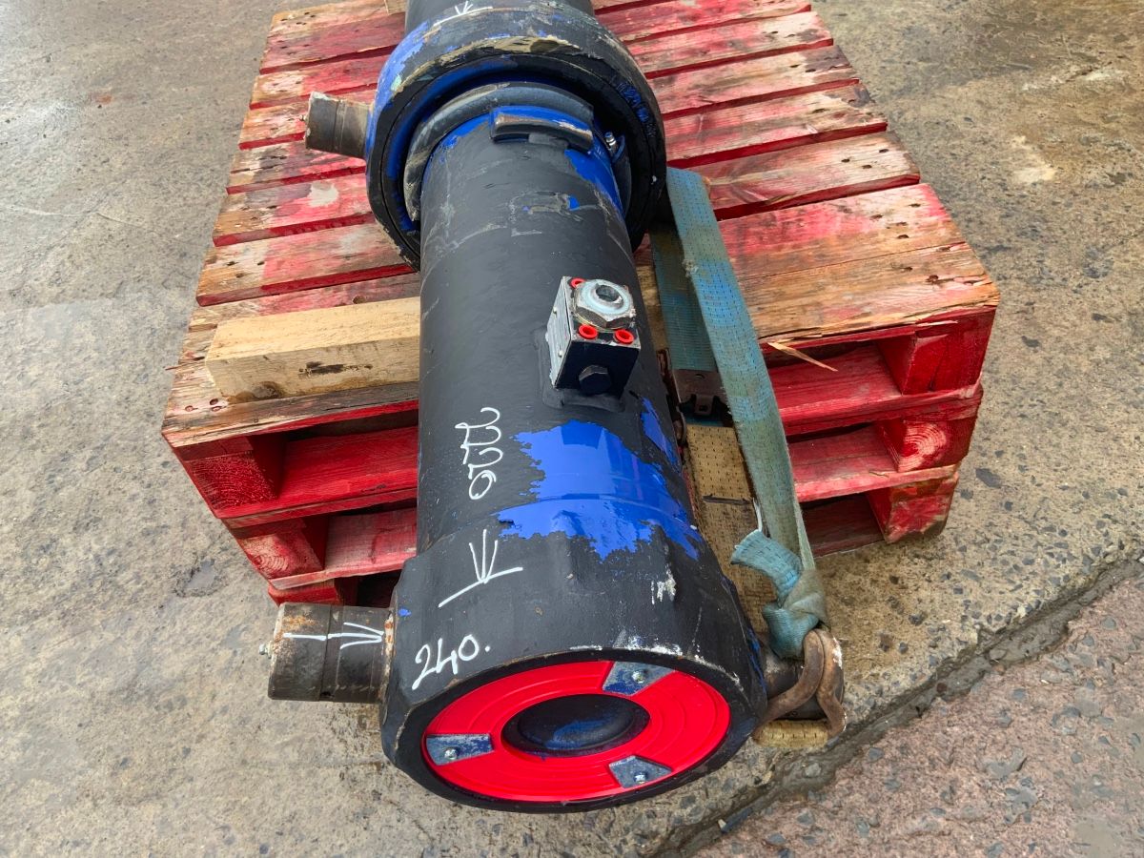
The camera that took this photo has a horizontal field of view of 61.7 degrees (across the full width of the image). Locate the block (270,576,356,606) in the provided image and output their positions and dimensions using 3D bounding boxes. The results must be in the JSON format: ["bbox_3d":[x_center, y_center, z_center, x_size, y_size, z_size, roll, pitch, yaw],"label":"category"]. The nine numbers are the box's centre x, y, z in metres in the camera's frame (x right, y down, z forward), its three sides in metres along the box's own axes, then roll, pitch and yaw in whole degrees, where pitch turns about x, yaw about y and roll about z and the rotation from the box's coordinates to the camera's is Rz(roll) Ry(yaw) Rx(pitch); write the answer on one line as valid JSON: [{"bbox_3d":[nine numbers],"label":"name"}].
[{"bbox_3d":[-0.388,0.240,1.456,0.096,0.122,0.102,-9,47,2],"label":"block"}]

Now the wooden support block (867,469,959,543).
[{"bbox_3d":[0.504,0.085,1.435,0.093,0.139,0.104,-9,47,2],"label":"wooden support block"}]

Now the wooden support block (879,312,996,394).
[{"bbox_3d":[0.457,-0.127,1.212,0.098,0.116,0.103,-9,47,2],"label":"wooden support block"}]

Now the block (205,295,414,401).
[{"bbox_3d":[-0.149,-0.110,1.141,0.550,0.070,0.070,-7,47,4],"label":"block"}]

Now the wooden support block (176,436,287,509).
[{"bbox_3d":[-0.434,0.022,1.238,0.091,0.117,0.102,-9,47,2],"label":"wooden support block"}]

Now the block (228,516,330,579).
[{"bbox_3d":[-0.406,0.132,1.357,0.090,0.114,0.100,-9,47,2],"label":"block"}]

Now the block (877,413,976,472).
[{"bbox_3d":[0.485,-0.021,1.328,0.094,0.112,0.103,-9,47,2],"label":"block"}]

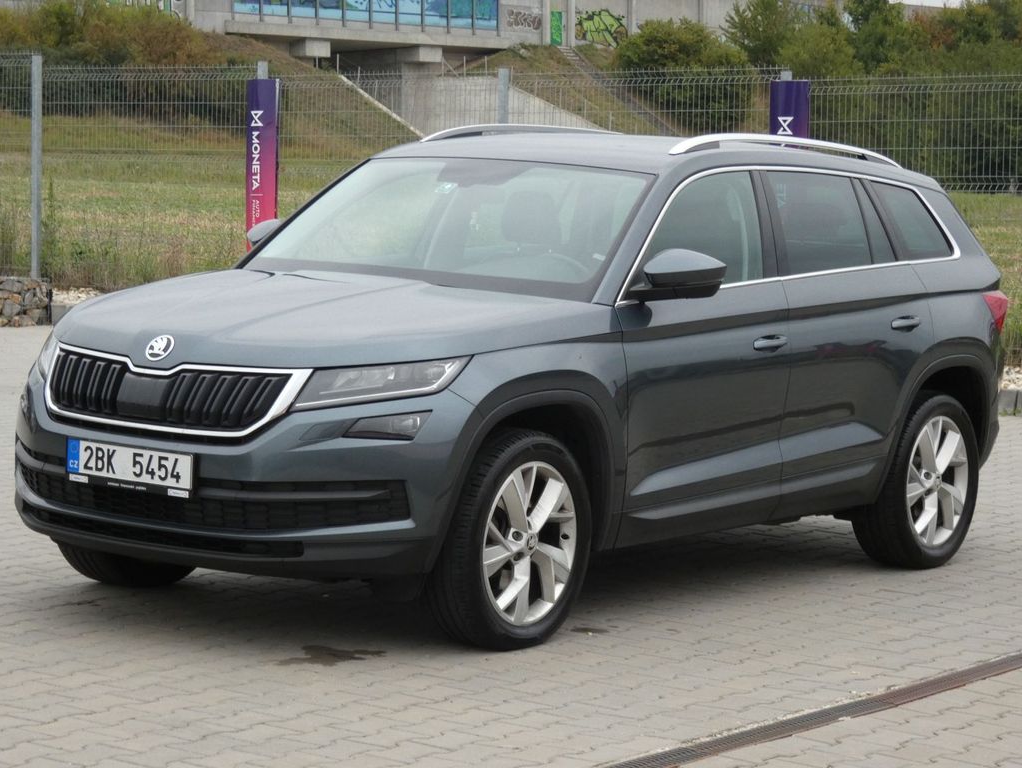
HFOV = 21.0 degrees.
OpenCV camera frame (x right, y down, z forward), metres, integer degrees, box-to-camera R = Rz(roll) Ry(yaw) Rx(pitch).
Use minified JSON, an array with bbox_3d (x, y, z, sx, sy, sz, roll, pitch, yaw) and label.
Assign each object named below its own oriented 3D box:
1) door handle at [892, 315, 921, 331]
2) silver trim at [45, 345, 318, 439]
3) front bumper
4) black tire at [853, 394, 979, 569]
[{"bbox_3d":[1.475,-0.235,10.385,0.060,0.055,0.205,6,6,35],"label":"door handle"},{"bbox_3d":[-1.082,0.017,8.412,1.060,0.215,0.205,6,6,35],"label":"silver trim"},{"bbox_3d":[-1.021,0.245,8.531,1.840,0.575,0.500,6,6,35],"label":"front bumper"},{"bbox_3d":[1.616,0.369,10.898,0.240,0.710,0.710,6,6,35],"label":"black tire"}]

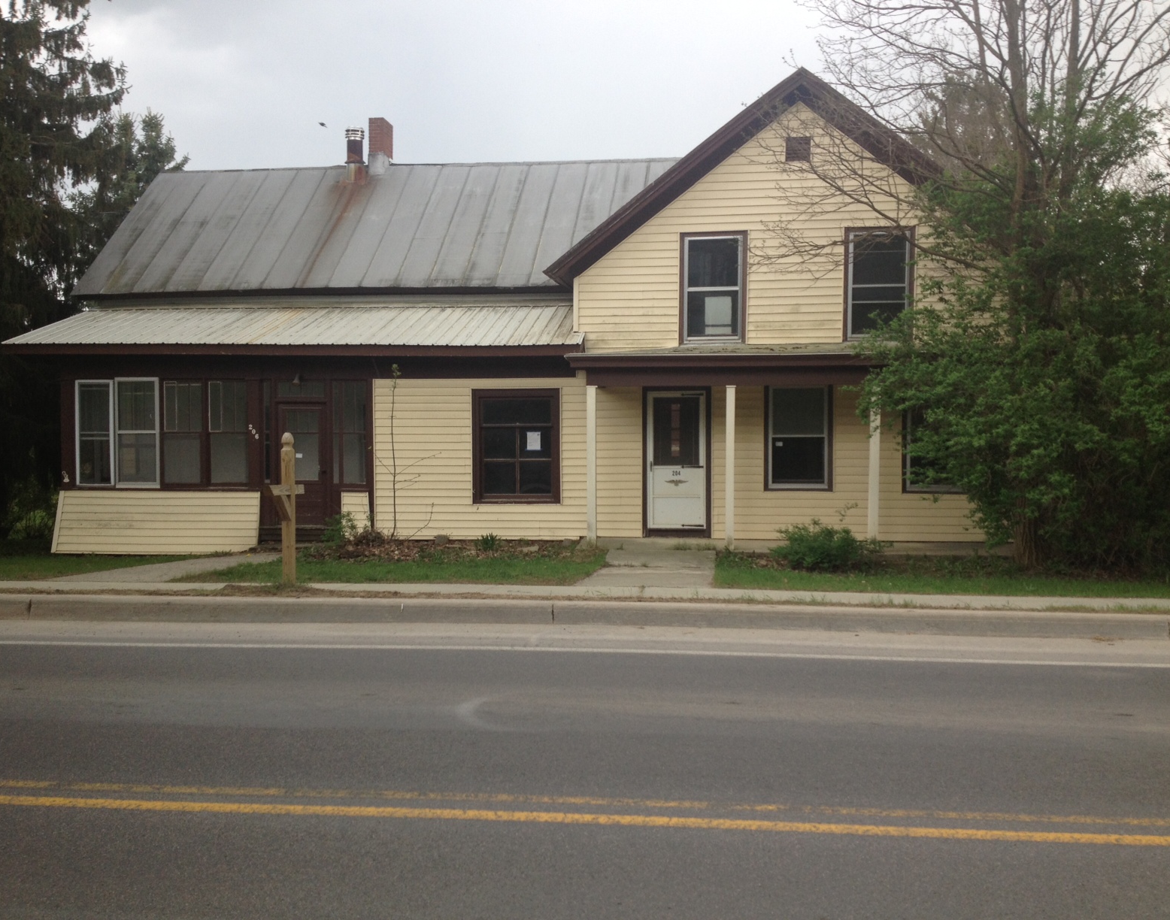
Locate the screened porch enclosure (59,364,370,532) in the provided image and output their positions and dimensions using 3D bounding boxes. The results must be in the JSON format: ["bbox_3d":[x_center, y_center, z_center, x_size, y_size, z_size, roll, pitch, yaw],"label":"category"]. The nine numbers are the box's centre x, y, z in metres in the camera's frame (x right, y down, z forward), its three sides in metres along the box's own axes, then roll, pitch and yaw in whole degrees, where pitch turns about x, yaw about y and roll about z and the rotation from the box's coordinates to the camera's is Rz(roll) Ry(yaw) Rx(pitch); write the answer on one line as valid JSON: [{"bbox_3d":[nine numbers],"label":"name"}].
[{"bbox_3d":[-5.610,-0.194,20.031,5.047,2.724,1.930,0,2,7],"label":"screened porch enclosure"}]

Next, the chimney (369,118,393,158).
[{"bbox_3d":[-3.916,-6.183,23.850,0.300,0.700,0.620,0,2,7],"label":"chimney"}]

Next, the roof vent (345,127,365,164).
[{"bbox_3d":[-4.358,-5.965,23.500,0.360,0.670,0.360,0,2,7],"label":"roof vent"}]

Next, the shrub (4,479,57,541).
[{"bbox_3d":[-9.923,0.883,22.200,0.920,1.080,0.900,0,2,7],"label":"shrub"}]

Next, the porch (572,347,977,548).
[{"bbox_3d":[2.718,-0.231,17.279,5.811,2.887,1.600,0,2,7],"label":"porch"}]

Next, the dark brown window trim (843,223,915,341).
[{"bbox_3d":[4.225,-2.519,17.820,1.014,1.660,0.110,0,2,7],"label":"dark brown window trim"}]

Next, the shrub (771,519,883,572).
[{"bbox_3d":[2.934,1.038,15.100,1.300,0.620,1.000,0,2,7],"label":"shrub"}]

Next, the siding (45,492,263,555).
[{"bbox_3d":[-6.633,0.970,19.172,3.249,0.984,0.320,0,2,7],"label":"siding"}]

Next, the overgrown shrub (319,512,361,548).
[{"bbox_3d":[-3.573,1.028,18.100,0.540,0.510,0.480,0,2,7],"label":"overgrown shrub"}]

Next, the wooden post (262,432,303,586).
[{"bbox_3d":[-2.563,0.420,10.650,0.095,1.320,0.800,0,2,7],"label":"wooden post"}]

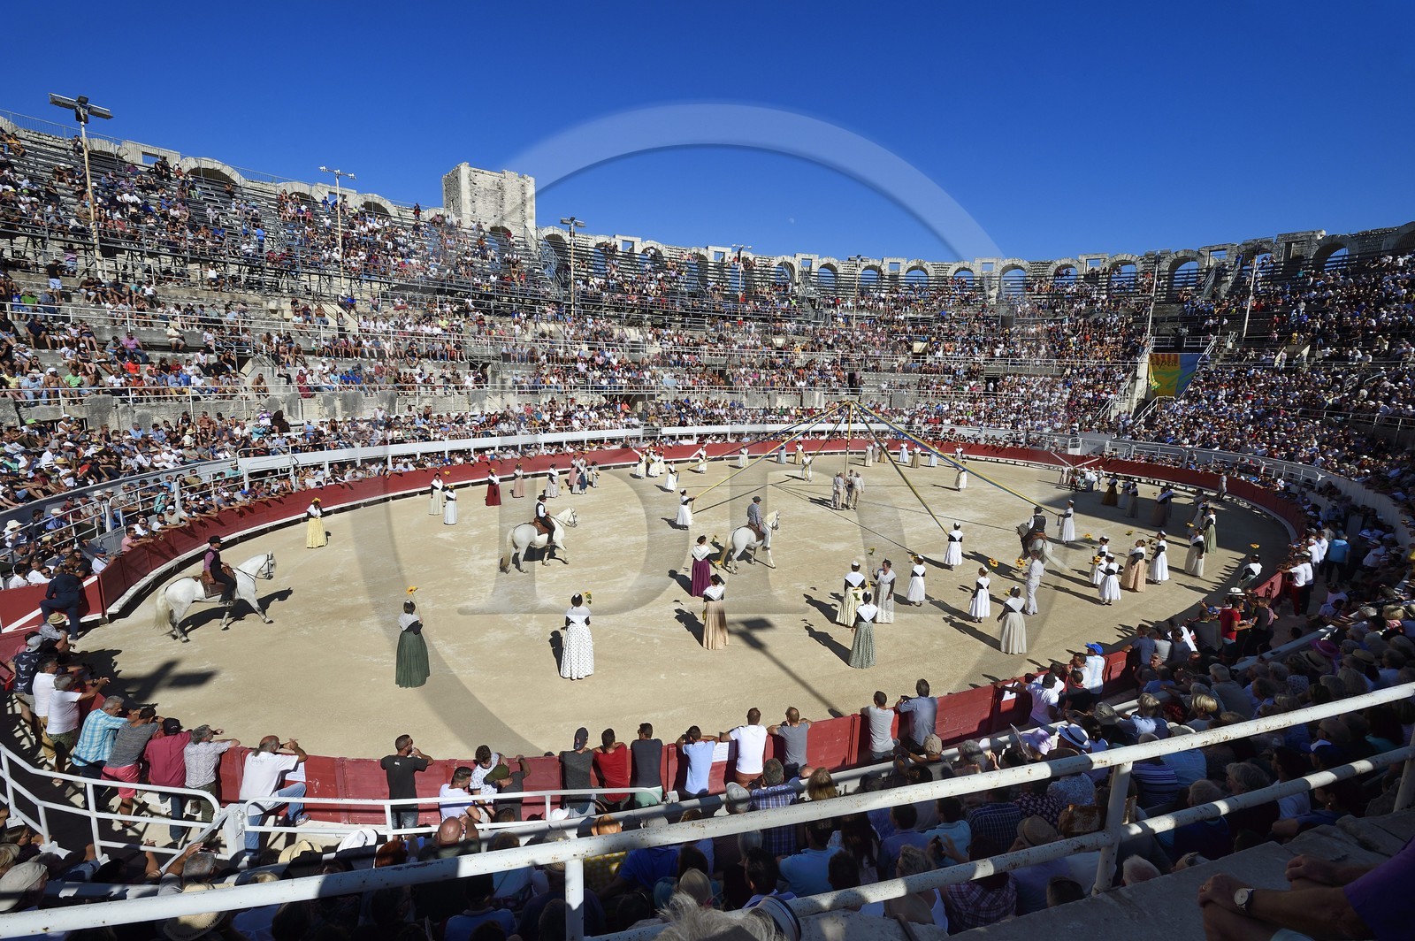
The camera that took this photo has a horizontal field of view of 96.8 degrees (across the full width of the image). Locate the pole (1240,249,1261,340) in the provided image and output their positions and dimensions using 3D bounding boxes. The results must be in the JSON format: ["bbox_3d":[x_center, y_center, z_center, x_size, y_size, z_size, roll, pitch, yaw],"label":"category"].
[{"bbox_3d":[50.610,-16.570,58.500,0.700,8.800,2.300,-6,11,-37],"label":"pole"}]

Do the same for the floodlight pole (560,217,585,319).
[{"bbox_3d":[-12.020,-18.060,56.100,2.400,8.700,0.700,-6,12,-40],"label":"floodlight pole"}]

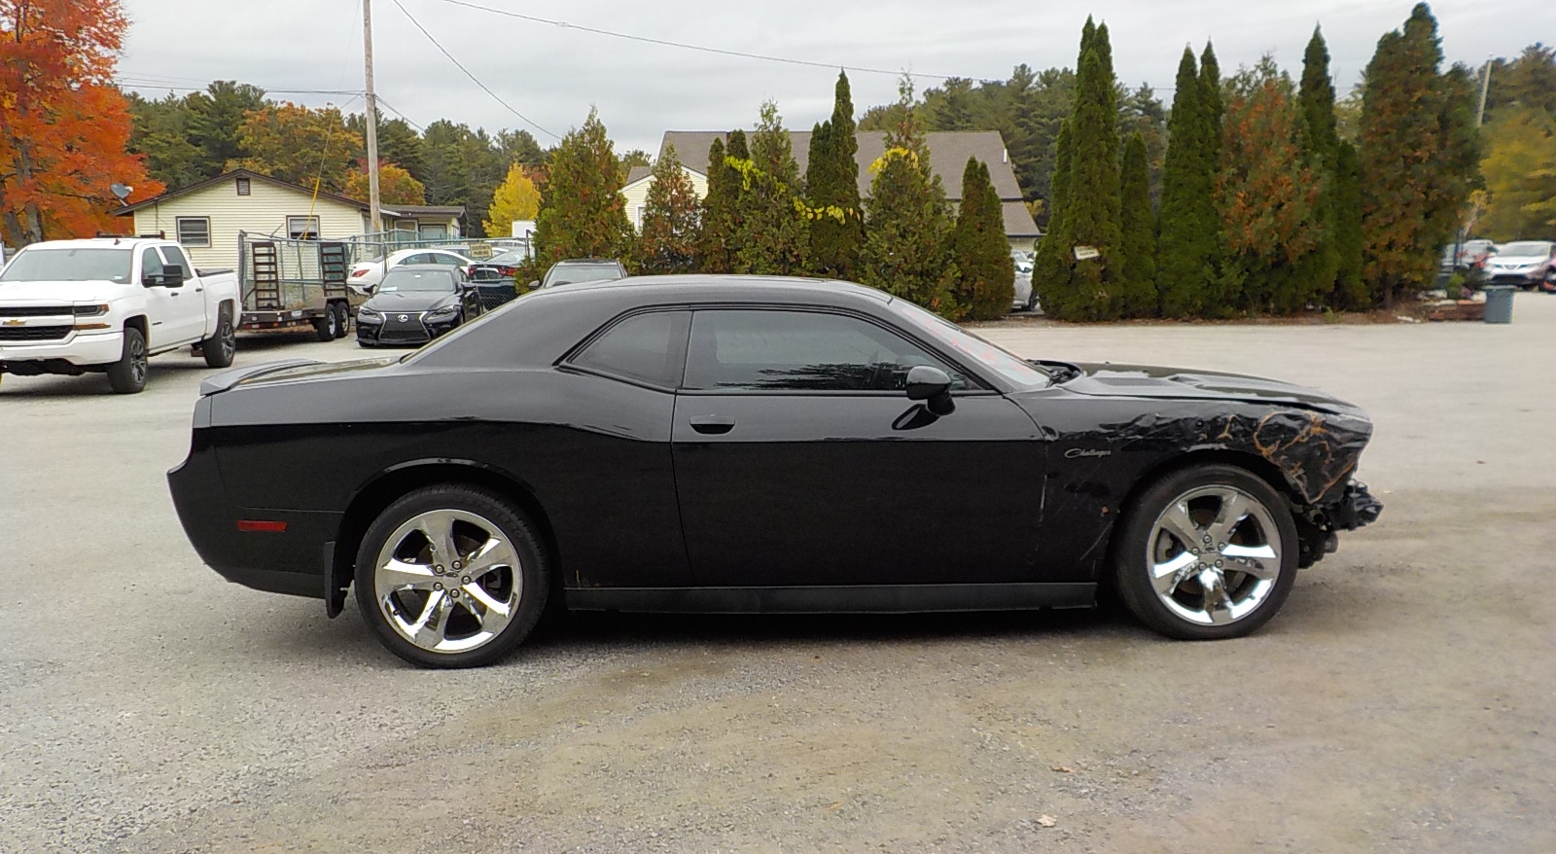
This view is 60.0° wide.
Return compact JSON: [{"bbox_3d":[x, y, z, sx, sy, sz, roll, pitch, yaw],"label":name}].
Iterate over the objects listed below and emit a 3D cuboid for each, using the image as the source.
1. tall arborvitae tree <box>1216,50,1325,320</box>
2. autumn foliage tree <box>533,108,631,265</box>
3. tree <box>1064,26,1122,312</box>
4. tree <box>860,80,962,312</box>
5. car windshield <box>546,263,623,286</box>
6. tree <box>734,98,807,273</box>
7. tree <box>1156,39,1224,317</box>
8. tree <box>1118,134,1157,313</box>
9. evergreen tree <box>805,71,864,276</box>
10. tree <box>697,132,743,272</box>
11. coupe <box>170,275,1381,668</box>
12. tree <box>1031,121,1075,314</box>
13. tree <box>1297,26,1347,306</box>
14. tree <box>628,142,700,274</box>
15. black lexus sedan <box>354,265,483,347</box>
[{"bbox_3d":[11.176,-5.405,30.578,2.500,5.771,2.500,-1,7,0],"label":"tall arborvitae tree"},{"bbox_3d":[-4.587,-4.948,31.621,2.350,4.959,2.350,-1,7,0],"label":"autumn foliage tree"},{"bbox_3d":[6.981,-5.702,30.139,1.400,6.582,1.400,0,7,0],"label":"tree"},{"bbox_3d":[3.054,-5.170,30.798,2.300,5.434,2.300,-1,7,0],"label":"tree"},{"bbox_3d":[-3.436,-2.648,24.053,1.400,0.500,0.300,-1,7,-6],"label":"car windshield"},{"bbox_3d":[-0.128,-4.621,29.458,1.650,4.859,1.650,0,7,0],"label":"tree"},{"bbox_3d":[9.223,-5.472,30.365,1.500,6.001,1.500,-1,7,0],"label":"tree"},{"bbox_3d":[8.172,-4.618,30.876,1.050,4.237,1.050,0,7,0],"label":"tree"},{"bbox_3d":[1.308,-5.316,31.180,1.450,5.667,1.450,-1,7,0],"label":"evergreen tree"},{"bbox_3d":[-1.258,-4.371,29.991,1.100,4.289,1.100,0,7,0],"label":"tree"},{"bbox_3d":[0.022,0.060,6.053,4.900,1.450,1.930,-2,7,-2],"label":"coupe"},{"bbox_3d":[6.437,-4.863,31.449,1.200,4.610,1.200,0,7,0],"label":"tree"},{"bbox_3d":[12.764,-6.005,31.714,1.350,6.637,1.350,-1,7,0],"label":"tree"},{"bbox_3d":[-2.668,-4.575,31.672,1.750,4.162,1.750,-1,7,0],"label":"tree"},{"bbox_3d":[-6.601,-2.261,25.017,1.810,1.430,4.660,-1,7,-7],"label":"black lexus sedan"}]

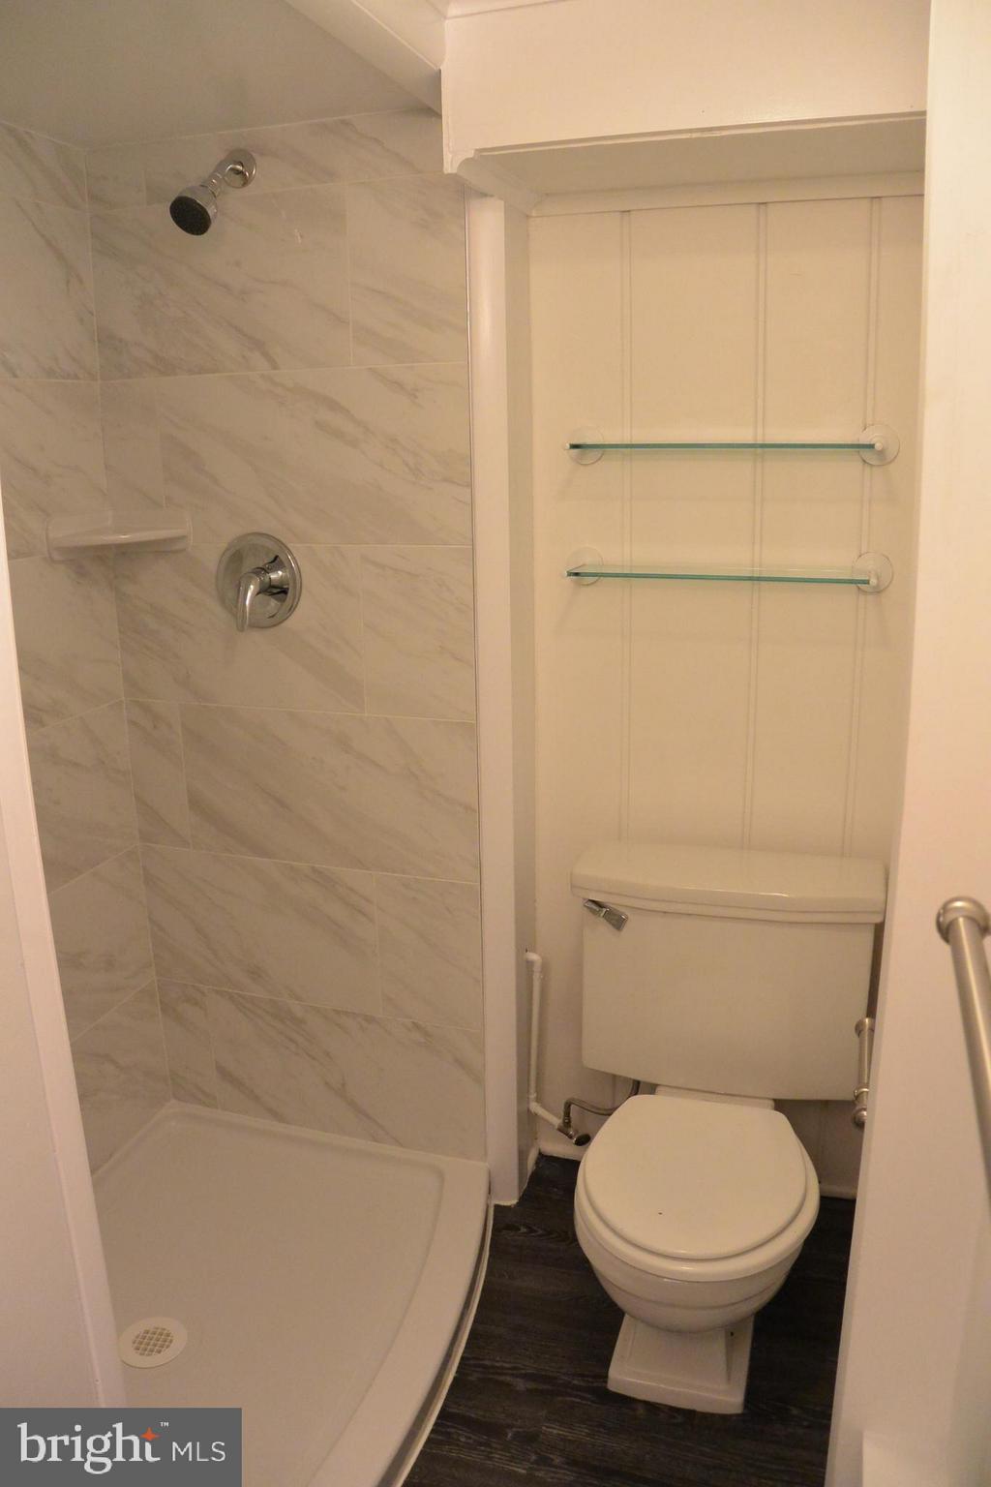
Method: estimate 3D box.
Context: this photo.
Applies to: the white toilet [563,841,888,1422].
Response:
[{"bbox_3d":[0.340,0.635,1.824,0.530,0.745,0.720,4,15,18],"label":"white toilet"}]

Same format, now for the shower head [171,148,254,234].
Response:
[{"bbox_3d":[-0.465,-0.883,1.819,0.082,0.170,0.186,4,15,18],"label":"shower head"}]

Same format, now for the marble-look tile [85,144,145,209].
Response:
[{"bbox_3d":[-0.672,-0.998,1.968,0.127,0.104,0.010,4,15,18],"label":"marble-look tile"}]

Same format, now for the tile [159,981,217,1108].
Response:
[{"bbox_3d":[-0.659,0.648,2.406,0.126,0.300,0.012,4,15,18],"label":"tile"}]

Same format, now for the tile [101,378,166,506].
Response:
[{"bbox_3d":[-0.681,-0.530,2.111,0.130,0.305,0.012,4,15,18],"label":"tile"}]

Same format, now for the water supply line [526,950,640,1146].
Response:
[{"bbox_3d":[0.161,0.594,2.148,0.235,0.385,0.110,4,15,18],"label":"water supply line"}]

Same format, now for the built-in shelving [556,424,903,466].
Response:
[{"bbox_3d":[0.391,-0.500,1.873,0.550,0.070,0.125,4,15,18],"label":"built-in shelving"}]

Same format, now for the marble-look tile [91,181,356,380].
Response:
[{"bbox_3d":[-0.494,-0.809,1.976,0.530,0.305,0.012,4,15,18],"label":"marble-look tile"}]

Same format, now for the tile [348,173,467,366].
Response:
[{"bbox_3d":[-0.145,-0.774,1.838,0.213,0.303,0.010,4,15,18],"label":"tile"}]

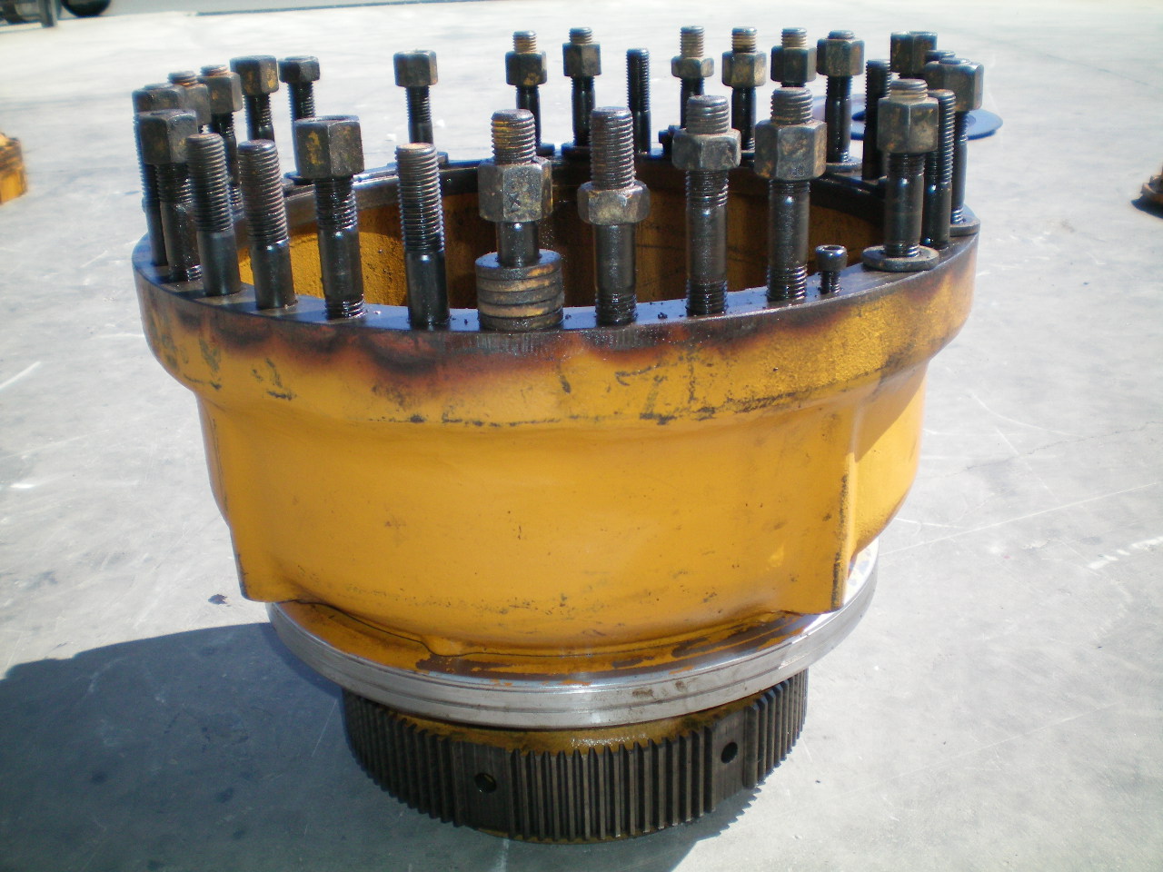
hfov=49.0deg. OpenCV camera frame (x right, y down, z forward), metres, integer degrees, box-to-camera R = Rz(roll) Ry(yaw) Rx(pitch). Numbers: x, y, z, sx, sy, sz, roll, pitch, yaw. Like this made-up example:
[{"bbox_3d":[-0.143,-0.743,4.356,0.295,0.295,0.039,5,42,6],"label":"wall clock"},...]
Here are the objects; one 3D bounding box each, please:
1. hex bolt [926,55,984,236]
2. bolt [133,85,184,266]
[{"bbox_3d":[0.279,-0.219,0.961,0.051,0.126,0.051,4,22,15],"label":"hex bolt"},{"bbox_3d":[-0.319,-0.196,0.961,0.042,0.128,0.042,-9,22,-16],"label":"bolt"}]

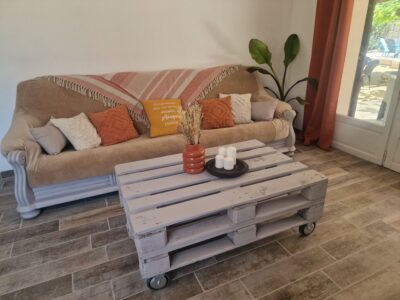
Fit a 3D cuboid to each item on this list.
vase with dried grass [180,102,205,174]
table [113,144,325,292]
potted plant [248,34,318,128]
[{"bbox_3d":[-0.056,-0.074,1.755,0.152,0.460,0.152,-2,22,1],"label":"vase with dried grass"},{"bbox_3d":[0.105,0.343,1.879,1.200,0.415,0.800,-11,24,-21],"label":"table"},{"bbox_3d":[0.920,-0.679,3.167,0.770,1.280,0.620,-11,24,-21],"label":"potted plant"}]

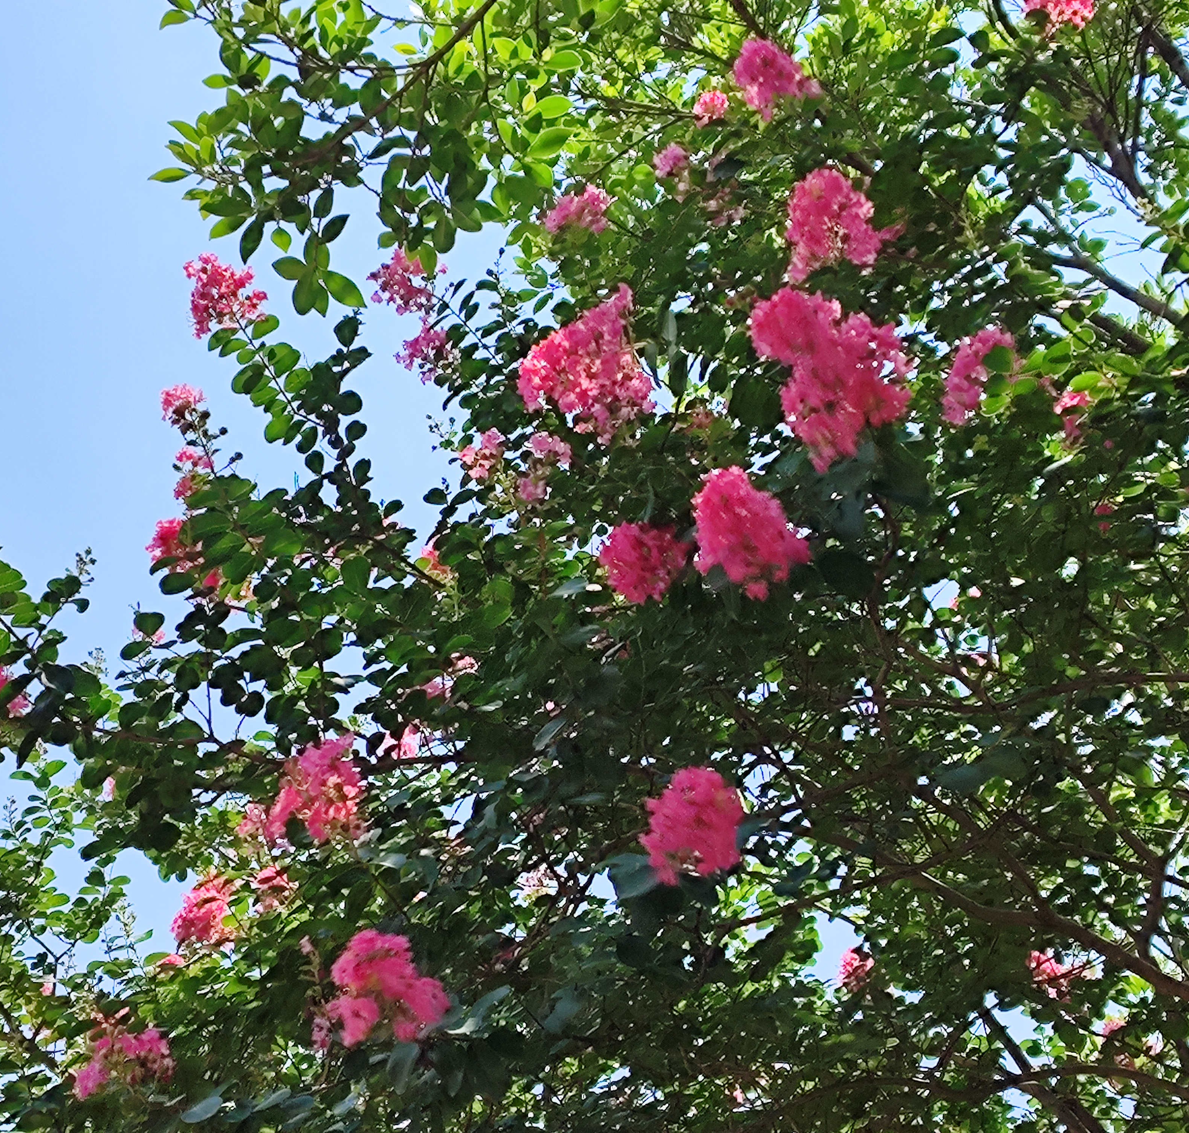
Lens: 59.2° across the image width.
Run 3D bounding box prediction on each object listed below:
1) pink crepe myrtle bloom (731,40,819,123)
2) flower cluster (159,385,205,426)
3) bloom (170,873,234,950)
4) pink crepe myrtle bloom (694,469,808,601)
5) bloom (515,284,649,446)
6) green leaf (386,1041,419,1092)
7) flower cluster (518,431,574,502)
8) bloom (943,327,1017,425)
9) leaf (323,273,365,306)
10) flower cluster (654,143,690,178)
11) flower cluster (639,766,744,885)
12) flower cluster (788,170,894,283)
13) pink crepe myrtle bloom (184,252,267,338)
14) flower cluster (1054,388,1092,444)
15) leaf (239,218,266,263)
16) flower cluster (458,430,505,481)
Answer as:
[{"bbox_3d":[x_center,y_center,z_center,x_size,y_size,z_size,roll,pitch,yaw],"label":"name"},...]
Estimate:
[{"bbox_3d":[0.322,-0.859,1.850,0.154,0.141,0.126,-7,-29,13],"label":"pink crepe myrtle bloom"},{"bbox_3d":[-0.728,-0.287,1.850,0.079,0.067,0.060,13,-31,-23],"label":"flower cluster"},{"bbox_3d":[-0.823,0.726,2.200,0.136,0.156,0.119,0,-32,0],"label":"bloom"},{"bbox_3d":[0.241,-0.051,1.600,0.178,0.192,0.156,-5,-28,9],"label":"pink crepe myrtle bloom"},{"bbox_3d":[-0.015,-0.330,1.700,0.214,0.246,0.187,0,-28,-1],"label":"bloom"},{"bbox_3d":[-0.278,0.744,1.551,0.035,0.070,0.012,18,-9,-6],"label":"green leaf"},{"bbox_3d":[-0.097,-0.200,2.100,0.111,0.138,0.105,2,-32,-3],"label":"flower cluster"},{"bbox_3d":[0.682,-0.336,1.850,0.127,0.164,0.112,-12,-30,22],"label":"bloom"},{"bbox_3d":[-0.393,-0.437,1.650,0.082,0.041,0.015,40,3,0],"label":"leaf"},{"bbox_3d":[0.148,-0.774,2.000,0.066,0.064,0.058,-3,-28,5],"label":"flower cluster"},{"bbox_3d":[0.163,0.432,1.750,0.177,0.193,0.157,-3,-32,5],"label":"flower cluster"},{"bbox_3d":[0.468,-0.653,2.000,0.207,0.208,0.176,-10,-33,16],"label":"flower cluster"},{"bbox_3d":[-0.704,-0.518,2.000,0.158,0.160,0.129,0,-32,0],"label":"pink crepe myrtle bloom"},{"bbox_3d":[0.982,-0.309,2.150,0.077,0.113,0.080,-17,-36,26],"label":"flower cluster"},{"bbox_3d":[-0.620,-0.590,1.901,0.036,0.012,0.086,17,-69,-23],"label":"leaf"},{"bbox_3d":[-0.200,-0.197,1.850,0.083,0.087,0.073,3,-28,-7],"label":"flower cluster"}]

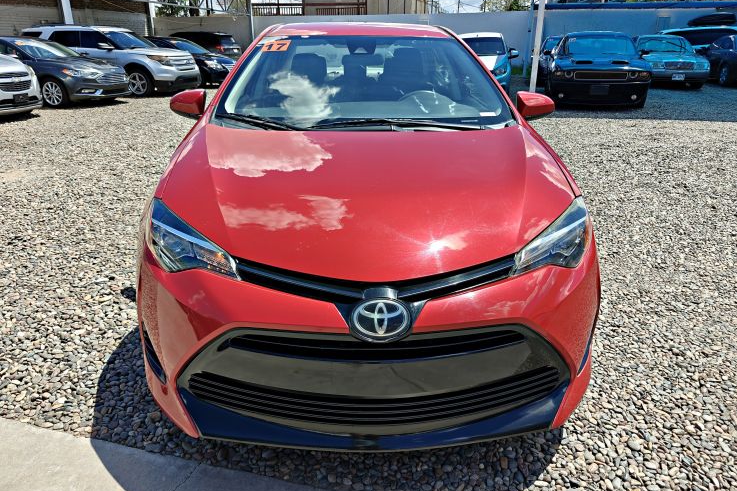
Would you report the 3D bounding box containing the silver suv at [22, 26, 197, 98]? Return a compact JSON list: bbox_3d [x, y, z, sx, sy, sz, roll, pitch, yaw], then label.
[{"bbox_3d":[-7.233,-5.256,13.848,5.000,1.780,2.020,7,24,15],"label":"silver suv"}]

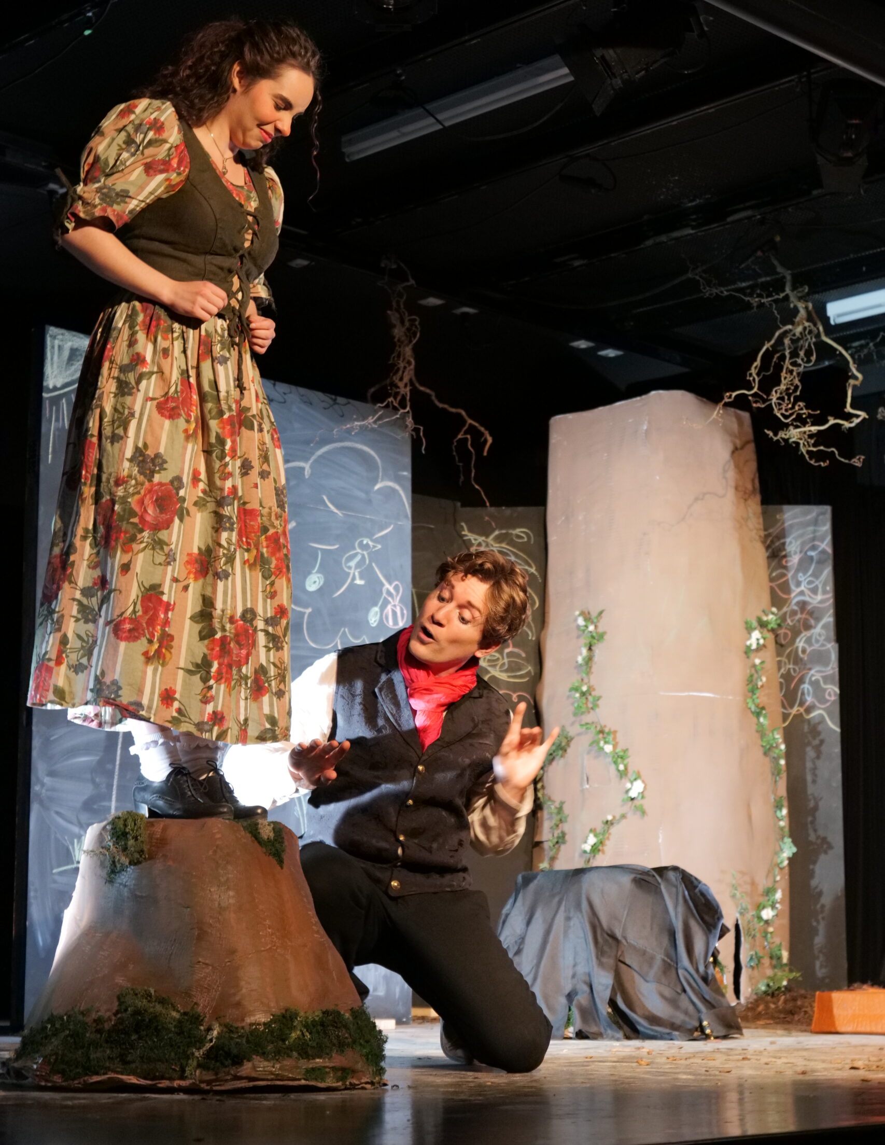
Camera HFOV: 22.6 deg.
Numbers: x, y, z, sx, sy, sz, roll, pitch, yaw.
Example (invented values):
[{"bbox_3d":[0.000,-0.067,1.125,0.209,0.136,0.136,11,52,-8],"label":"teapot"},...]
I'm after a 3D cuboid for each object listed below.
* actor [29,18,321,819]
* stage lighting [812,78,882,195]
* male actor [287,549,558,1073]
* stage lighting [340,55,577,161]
[{"bbox_3d":[-0.551,-0.331,4.554,0.530,1.670,0.560,-9,-14,43],"label":"actor"},{"bbox_3d":[1.313,-1.419,7.199,0.250,0.300,0.340,-5,23,25],"label":"stage lighting"},{"bbox_3d":[-0.072,0.510,4.864,0.700,1.150,0.640,-2,-10,10],"label":"male actor"},{"bbox_3d":[0.057,-1.765,8.396,1.220,0.080,0.080,-10,-14,44],"label":"stage lighting"}]

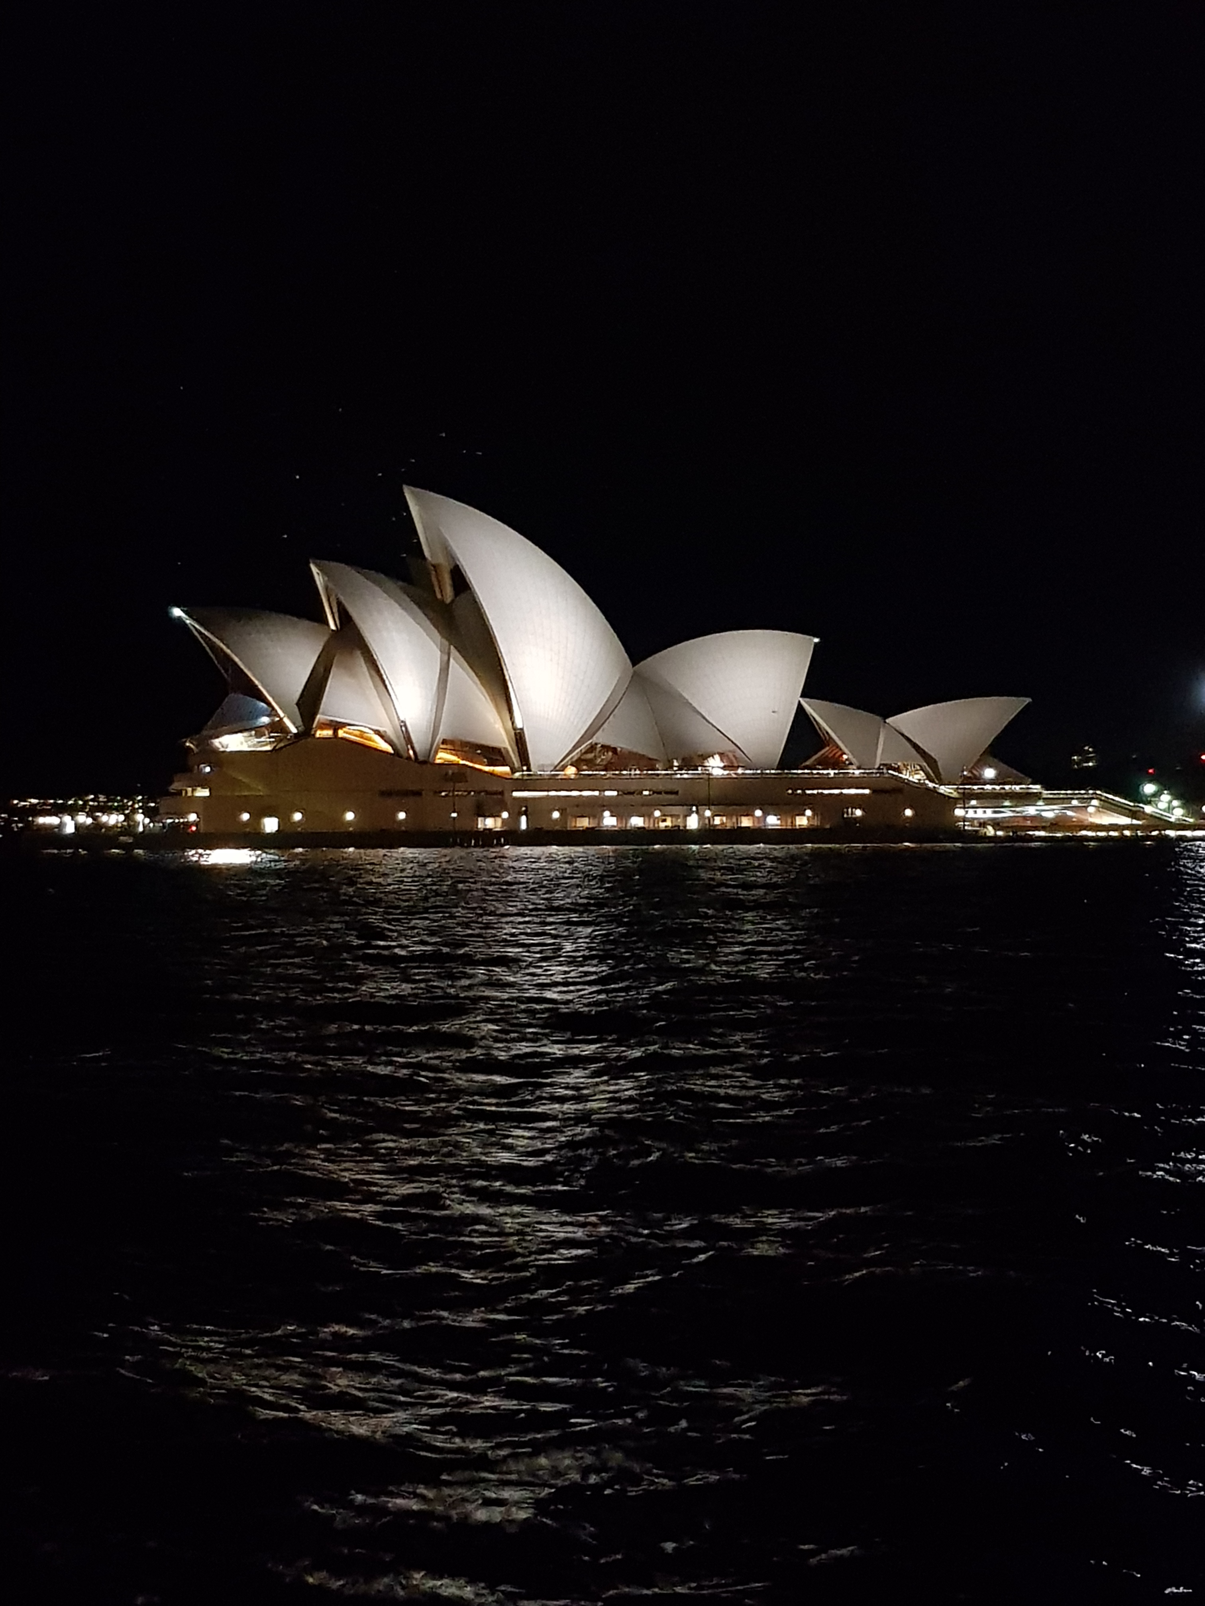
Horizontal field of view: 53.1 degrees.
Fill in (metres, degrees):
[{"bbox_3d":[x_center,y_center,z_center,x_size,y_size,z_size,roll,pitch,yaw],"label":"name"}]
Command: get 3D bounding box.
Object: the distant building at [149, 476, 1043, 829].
[{"bbox_3d":[3.787,-26.675,240.528,166.000,65.500,105.000,0,-1,-2],"label":"distant building"}]

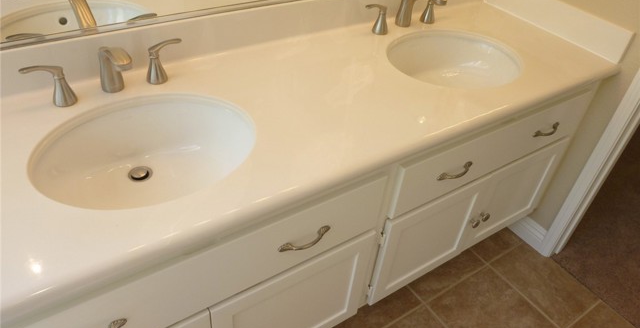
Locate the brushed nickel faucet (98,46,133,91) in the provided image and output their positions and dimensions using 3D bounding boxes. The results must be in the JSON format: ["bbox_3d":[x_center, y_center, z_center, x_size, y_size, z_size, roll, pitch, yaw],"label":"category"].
[{"bbox_3d":[-0.441,-0.196,0.996,0.050,0.131,0.176,-20,46,-28],"label":"brushed nickel faucet"}]

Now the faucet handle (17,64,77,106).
[{"bbox_3d":[-0.571,-0.165,0.977,0.090,0.087,0.050,-20,46,-28],"label":"faucet handle"}]

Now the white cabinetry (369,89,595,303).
[{"bbox_3d":[0.372,-0.026,1.589,0.789,0.563,0.482,-20,46,-28],"label":"white cabinetry"}]

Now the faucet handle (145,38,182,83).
[{"bbox_3d":[-0.368,-0.243,1.094,0.097,0.090,0.050,-20,46,-28],"label":"faucet handle"}]

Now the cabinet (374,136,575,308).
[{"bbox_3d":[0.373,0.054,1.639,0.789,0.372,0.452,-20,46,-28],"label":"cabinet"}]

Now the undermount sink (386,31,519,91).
[{"bbox_3d":[0.391,-0.250,1.408,0.447,0.161,0.367,-20,46,-28],"label":"undermount sink"}]

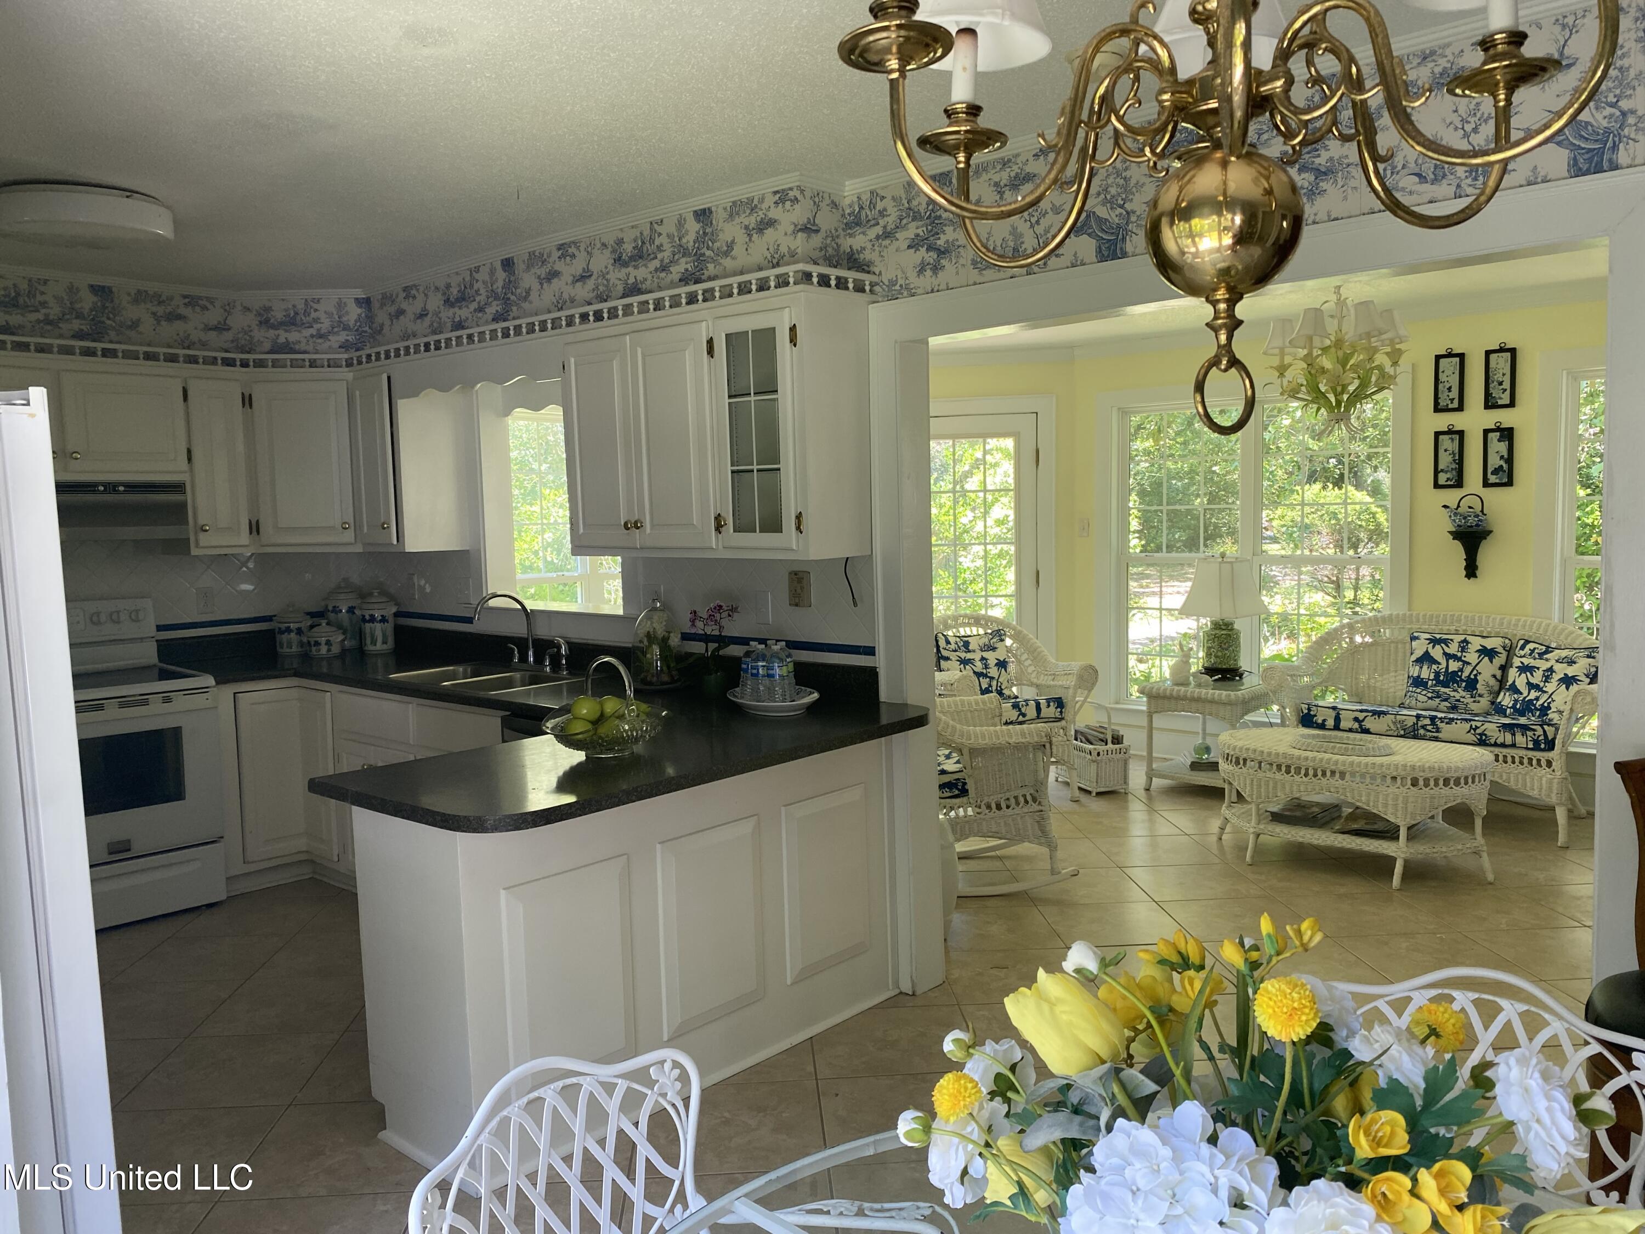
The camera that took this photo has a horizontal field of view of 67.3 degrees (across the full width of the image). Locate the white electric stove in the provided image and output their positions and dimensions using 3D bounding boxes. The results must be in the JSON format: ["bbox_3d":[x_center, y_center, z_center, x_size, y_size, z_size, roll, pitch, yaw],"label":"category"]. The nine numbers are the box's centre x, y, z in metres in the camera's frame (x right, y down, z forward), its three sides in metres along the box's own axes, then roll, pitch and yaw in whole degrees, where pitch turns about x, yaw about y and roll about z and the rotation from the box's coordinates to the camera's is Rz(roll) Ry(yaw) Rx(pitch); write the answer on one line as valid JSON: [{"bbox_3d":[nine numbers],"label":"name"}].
[{"bbox_3d":[-2.867,0.562,4.760,0.680,1.183,0.762,3,6,41],"label":"white electric stove"}]

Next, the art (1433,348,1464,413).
[{"bbox_3d":[3.168,-1.191,6.252,0.142,0.317,0.022,3,6,41],"label":"art"}]

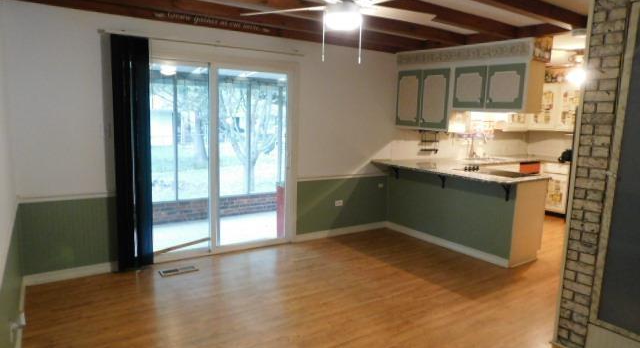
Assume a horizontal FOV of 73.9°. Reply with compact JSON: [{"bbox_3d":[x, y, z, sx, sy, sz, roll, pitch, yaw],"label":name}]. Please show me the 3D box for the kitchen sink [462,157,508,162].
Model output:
[{"bbox_3d":[2.435,-0.149,6.226,0.560,0.170,0.460,-4,9,-33],"label":"kitchen sink"}]

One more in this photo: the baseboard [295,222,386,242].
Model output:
[{"bbox_3d":[0.295,0.712,5.307,1.390,0.089,0.018,-4,9,-33],"label":"baseboard"}]

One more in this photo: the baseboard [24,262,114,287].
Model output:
[{"bbox_3d":[-2.150,0.869,3.696,0.696,0.089,0.018,-4,9,-33],"label":"baseboard"}]

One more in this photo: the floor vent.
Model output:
[{"bbox_3d":[-1.312,0.891,3.951,0.330,0.015,0.140,-4,9,-33],"label":"floor vent"}]

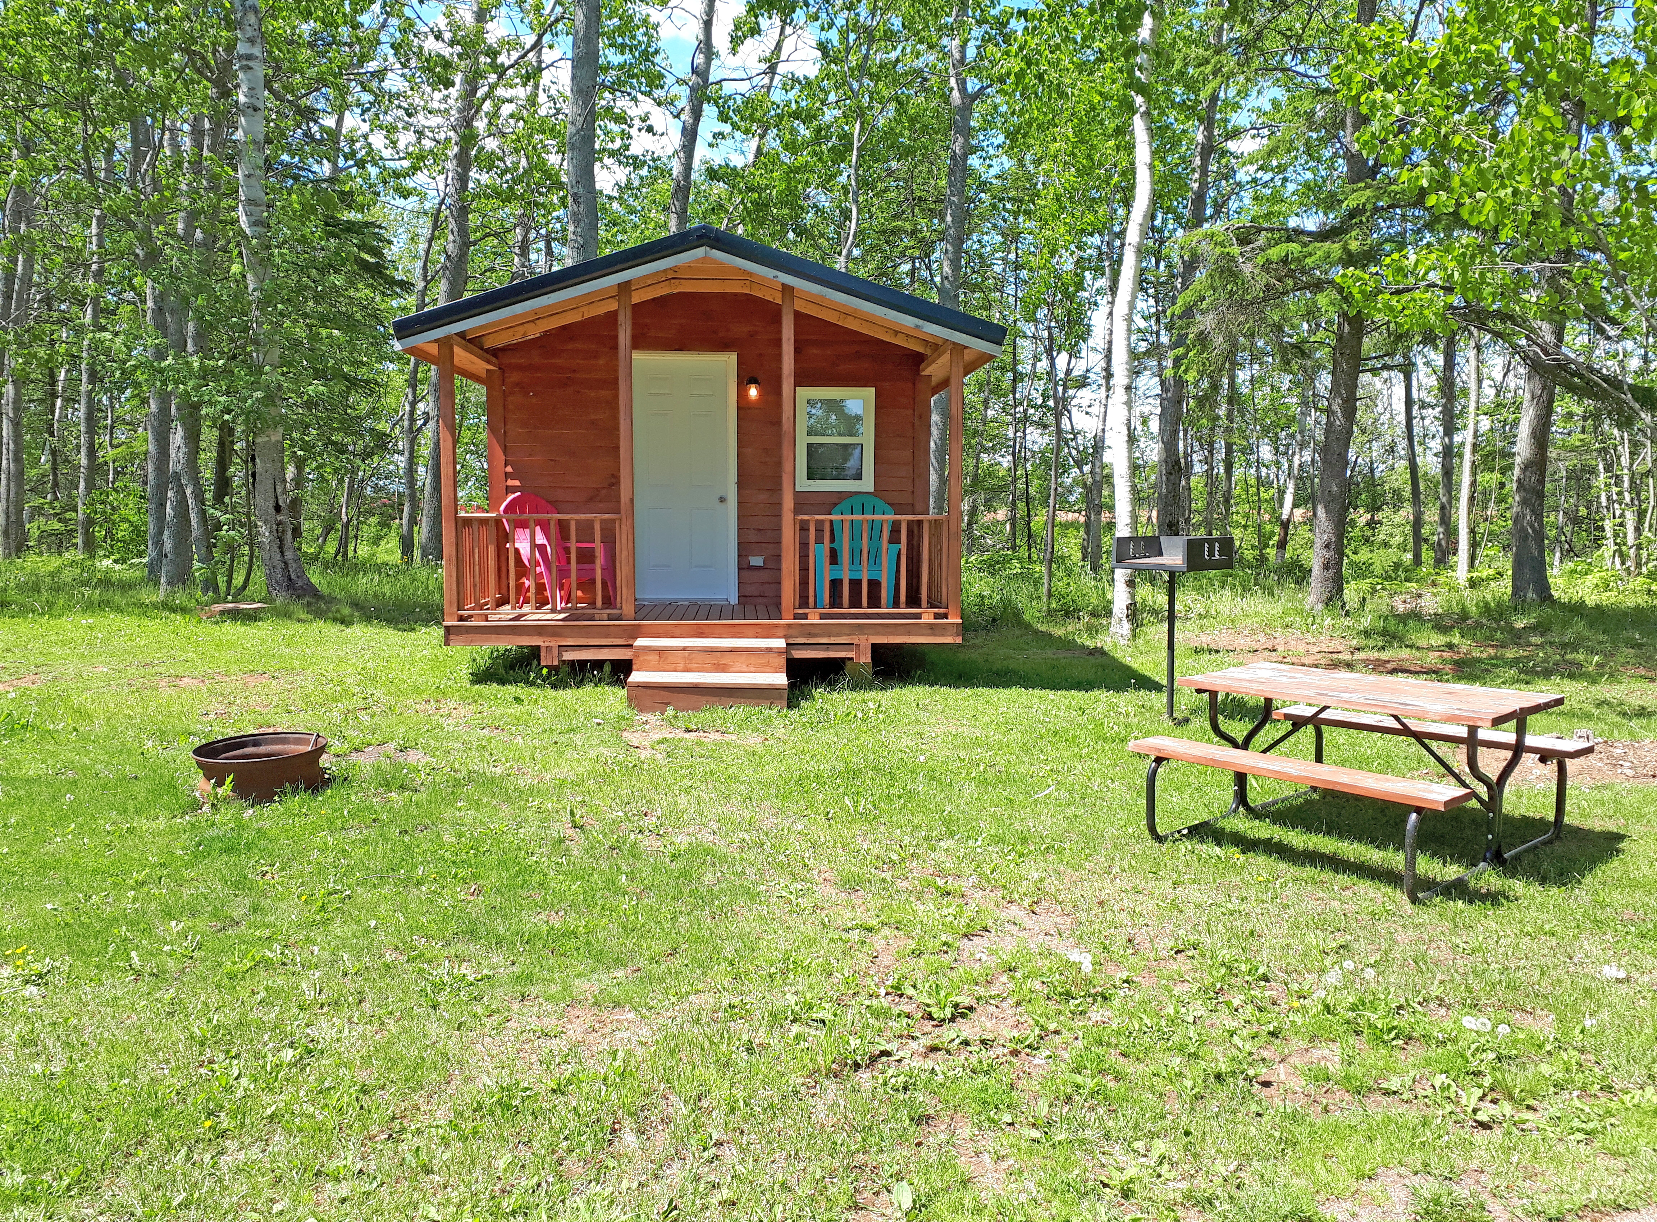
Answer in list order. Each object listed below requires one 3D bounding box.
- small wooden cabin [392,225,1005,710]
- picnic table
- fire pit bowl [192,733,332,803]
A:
[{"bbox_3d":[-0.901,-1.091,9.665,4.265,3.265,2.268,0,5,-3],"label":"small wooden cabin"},{"bbox_3d":[2.541,0.731,6.189,1.574,0.740,1.510,-4,6,-41],"label":"picnic table"},{"bbox_3d":[-2.836,0.792,6.471,0.620,0.220,0.620,0,5,0],"label":"fire pit bowl"}]

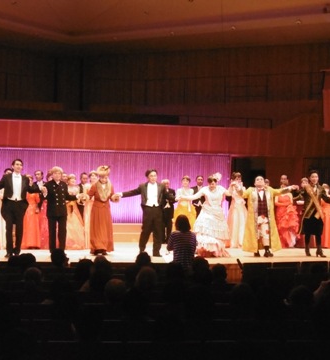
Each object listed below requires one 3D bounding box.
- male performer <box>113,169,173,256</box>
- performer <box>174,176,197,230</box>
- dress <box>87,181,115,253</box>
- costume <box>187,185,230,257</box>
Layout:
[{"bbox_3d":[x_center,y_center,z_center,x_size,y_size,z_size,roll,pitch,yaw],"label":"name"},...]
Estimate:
[{"bbox_3d":[-0.420,0.645,16.000,1.180,1.702,0.420,1,-1,-9],"label":"male performer"},{"bbox_3d":[0.469,0.720,18.700,0.600,1.640,0.500,1,0,-6],"label":"performer"},{"bbox_3d":[-1.257,0.743,16.200,0.560,1.386,0.450,1,-1,-9],"label":"dress"},{"bbox_3d":[0.892,0.832,16.400,0.860,1.403,0.800,1,-1,-6],"label":"costume"}]

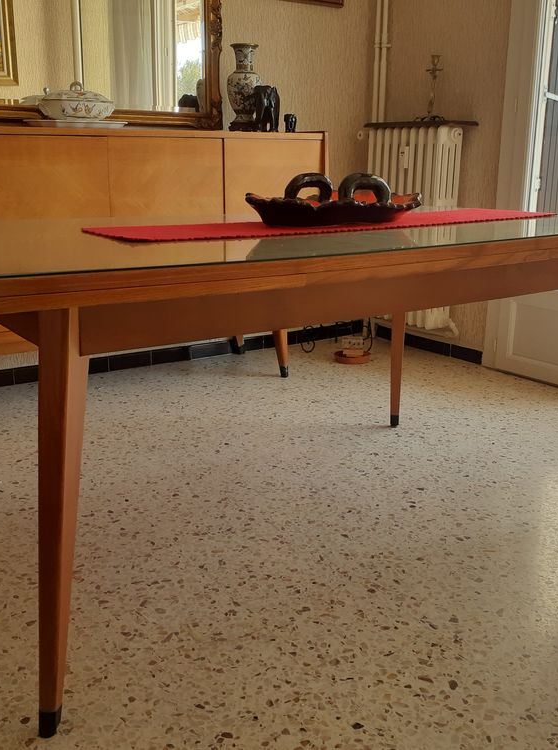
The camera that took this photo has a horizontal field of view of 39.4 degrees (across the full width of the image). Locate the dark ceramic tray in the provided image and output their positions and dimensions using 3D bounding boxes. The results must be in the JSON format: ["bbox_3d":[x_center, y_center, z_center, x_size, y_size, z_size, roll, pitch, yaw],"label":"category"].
[{"bbox_3d":[0.135,-0.425,1.866,0.460,0.115,0.270,-10,18,-33],"label":"dark ceramic tray"}]

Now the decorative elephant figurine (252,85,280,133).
[{"bbox_3d":[-0.056,-1.075,3.169,0.110,0.183,0.155,-3,15,-9],"label":"decorative elephant figurine"}]

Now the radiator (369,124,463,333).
[{"bbox_3d":[0.619,-0.698,3.675,0.143,0.886,0.470,-10,18,-31],"label":"radiator"}]

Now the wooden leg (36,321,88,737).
[{"bbox_3d":[-0.353,0.221,1.246,0.055,0.721,0.085,5,6,17],"label":"wooden leg"}]

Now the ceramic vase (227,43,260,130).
[{"bbox_3d":[-0.141,-1.179,3.233,0.138,0.351,0.138,0,15,0],"label":"ceramic vase"}]

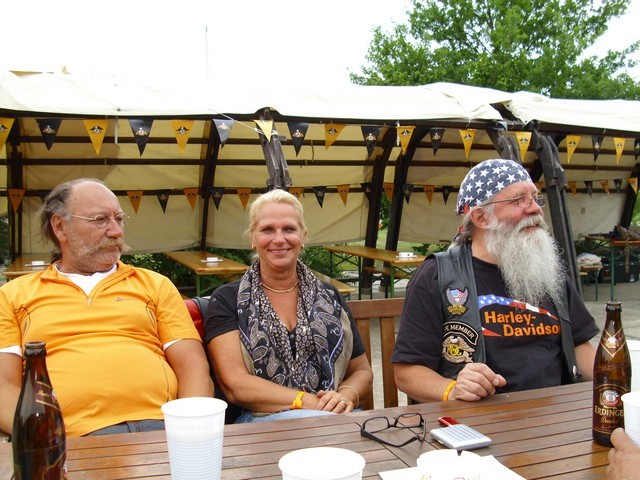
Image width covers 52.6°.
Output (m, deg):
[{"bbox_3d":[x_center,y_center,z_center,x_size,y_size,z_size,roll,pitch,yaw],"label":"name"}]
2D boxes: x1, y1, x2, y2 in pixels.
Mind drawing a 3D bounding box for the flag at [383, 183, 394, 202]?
[{"bbox_3d":[1.017,-0.686,9.540,0.195,0.295,0.010,-2,3,-21],"label":"flag"}]

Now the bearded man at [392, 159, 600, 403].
[{"bbox_3d":[0.555,0.430,1.470,0.590,1.280,0.750,-1,2,-20],"label":"bearded man"}]

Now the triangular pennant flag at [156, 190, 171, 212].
[{"bbox_3d":[-1.977,-0.481,8.200,0.200,0.300,0.020,-1,2,-18],"label":"triangular pennant flag"}]

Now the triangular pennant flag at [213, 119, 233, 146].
[{"bbox_3d":[-0.805,-0.880,5.400,0.200,0.290,0.030,-1,17,-16],"label":"triangular pennant flag"}]

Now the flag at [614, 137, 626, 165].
[{"bbox_3d":[3.335,-0.980,7.193,0.200,0.290,0.020,-2,4,-26],"label":"flag"}]

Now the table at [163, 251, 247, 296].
[{"bbox_3d":[-1.231,0.584,6.766,0.500,0.770,2.200,-1,3,-21],"label":"table"}]

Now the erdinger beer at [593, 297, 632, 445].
[{"bbox_3d":[0.554,0.249,1.217,0.068,0.262,0.068,1,3,26],"label":"erdinger beer"}]

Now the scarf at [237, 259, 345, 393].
[{"bbox_3d":[-0.076,0.217,1.660,0.270,0.335,0.220,0,-5,-5],"label":"scarf"}]

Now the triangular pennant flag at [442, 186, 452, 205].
[{"bbox_3d":[1.964,-0.678,9.904,0.195,0.295,0.010,-2,3,-21],"label":"triangular pennant flag"}]

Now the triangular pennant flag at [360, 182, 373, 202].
[{"bbox_3d":[0.653,-0.645,8.996,0.200,0.290,0.020,-1,3,-23],"label":"triangular pennant flag"}]

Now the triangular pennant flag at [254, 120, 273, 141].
[{"bbox_3d":[-0.453,-0.924,5.546,0.195,0.295,0.015,-2,-39,-21],"label":"triangular pennant flag"}]

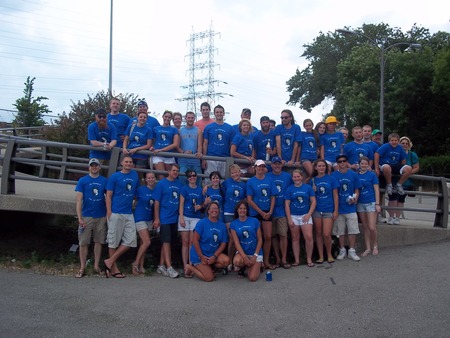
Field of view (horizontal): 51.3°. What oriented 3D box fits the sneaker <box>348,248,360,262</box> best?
[{"bbox_3d":[2.157,1.441,7.800,0.110,0.130,0.290,1,-1,-10],"label":"sneaker"}]

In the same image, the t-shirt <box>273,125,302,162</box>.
[{"bbox_3d":[1.112,-0.447,8.200,0.490,0.670,0.300,1,0,9],"label":"t-shirt"}]

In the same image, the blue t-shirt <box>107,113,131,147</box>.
[{"bbox_3d":[-1.883,-0.657,8.200,0.500,0.660,0.280,1,-1,-9],"label":"blue t-shirt"}]

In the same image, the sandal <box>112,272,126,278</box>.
[{"bbox_3d":[-1.580,1.595,7.000,0.270,0.060,0.100,0,-1,44],"label":"sandal"}]

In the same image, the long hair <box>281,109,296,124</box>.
[{"bbox_3d":[1.128,-0.907,8.250,0.210,0.270,0.230,0,-1,37],"label":"long hair"}]

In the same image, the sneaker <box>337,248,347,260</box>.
[{"bbox_3d":[1.908,1.394,7.650,0.115,0.130,0.290,0,-1,25],"label":"sneaker"}]

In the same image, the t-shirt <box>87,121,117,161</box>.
[{"bbox_3d":[-2.115,-0.481,8.050,0.500,0.670,0.340,1,8,-11],"label":"t-shirt"}]

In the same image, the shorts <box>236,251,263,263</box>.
[{"bbox_3d":[0.345,1.240,6.600,0.370,0.230,0.340,1,-1,-2],"label":"shorts"}]

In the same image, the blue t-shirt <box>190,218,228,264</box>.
[{"bbox_3d":[-0.222,1.061,6.850,0.510,0.640,0.360,1,0,-21],"label":"blue t-shirt"}]

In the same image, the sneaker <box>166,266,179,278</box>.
[{"bbox_3d":[-0.792,1.569,7.100,0.110,0.120,0.290,1,-1,-27],"label":"sneaker"}]

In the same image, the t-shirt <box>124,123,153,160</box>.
[{"bbox_3d":[-1.510,-0.482,8.200,0.470,0.620,0.310,1,-1,-5],"label":"t-shirt"}]

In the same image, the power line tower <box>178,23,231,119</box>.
[{"bbox_3d":[-6.568,-23.868,150.000,18.000,46.000,8.000,0,-1,40],"label":"power line tower"}]

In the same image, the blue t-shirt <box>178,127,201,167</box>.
[{"bbox_3d":[-0.614,-0.389,8.100,0.400,0.680,0.260,1,-1,-4],"label":"blue t-shirt"}]

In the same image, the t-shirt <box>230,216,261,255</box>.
[{"bbox_3d":[0.311,0.954,6.620,0.460,0.540,0.280,1,-1,-2],"label":"t-shirt"}]

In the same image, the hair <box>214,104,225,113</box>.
[{"bbox_3d":[-0.099,-1.075,8.400,0.170,0.150,0.200,1,-1,-1],"label":"hair"}]

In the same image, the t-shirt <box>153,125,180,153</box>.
[{"bbox_3d":[-1.040,-0.485,8.250,0.440,0.550,0.270,1,-1,-6],"label":"t-shirt"}]

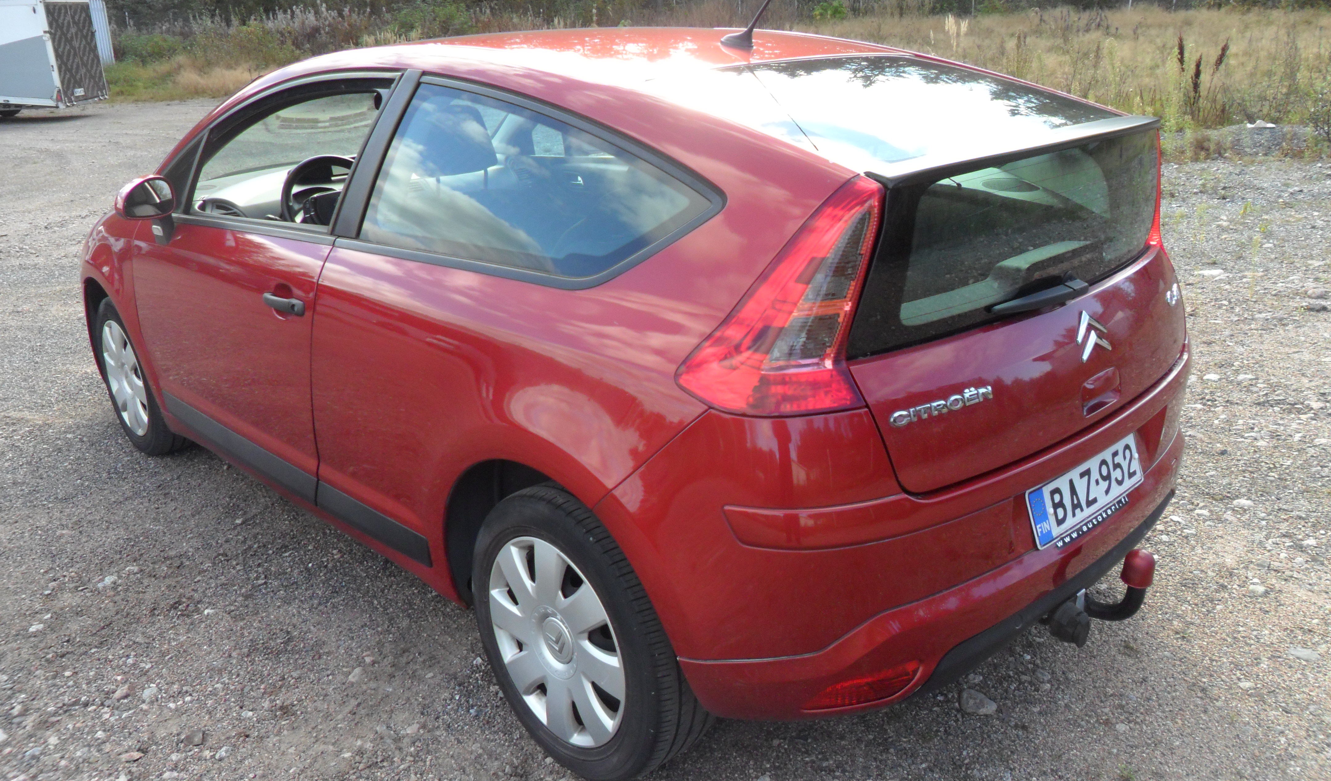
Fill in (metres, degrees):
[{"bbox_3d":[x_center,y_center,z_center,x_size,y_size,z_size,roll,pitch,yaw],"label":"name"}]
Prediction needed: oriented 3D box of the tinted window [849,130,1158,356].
[{"bbox_3d":[0.759,-0.319,2.014,1.150,0.290,0.110,-19,12,-40],"label":"tinted window"}]

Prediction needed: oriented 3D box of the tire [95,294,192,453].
[{"bbox_3d":[-1.964,-0.074,3.981,0.210,0.620,0.625,-19,26,-40],"label":"tire"}]

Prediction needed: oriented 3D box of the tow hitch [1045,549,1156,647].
[{"bbox_3d":[0.876,0.428,2.132,0.140,0.255,0.200,-19,26,-40],"label":"tow hitch"}]

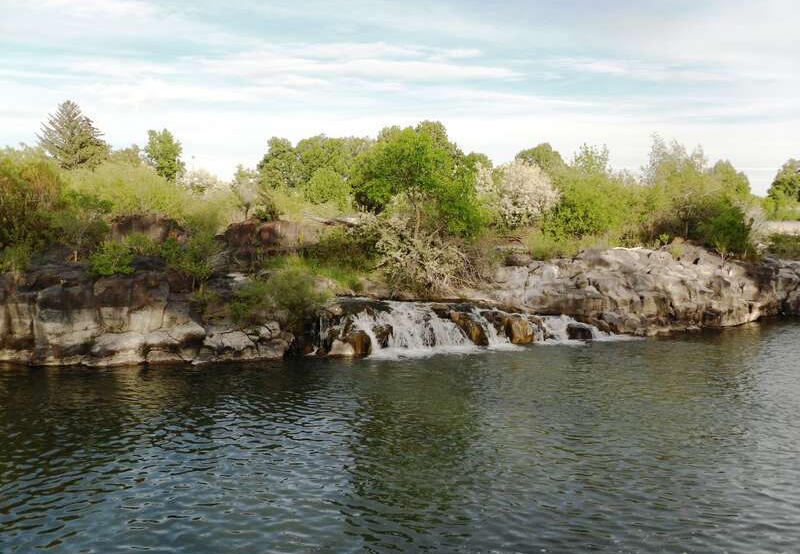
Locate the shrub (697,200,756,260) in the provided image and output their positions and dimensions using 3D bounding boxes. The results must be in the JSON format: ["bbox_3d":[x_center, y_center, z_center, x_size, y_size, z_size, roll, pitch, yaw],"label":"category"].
[{"bbox_3d":[13.145,-1.918,42.000,2.340,2.420,2.100,0,3,0],"label":"shrub"}]

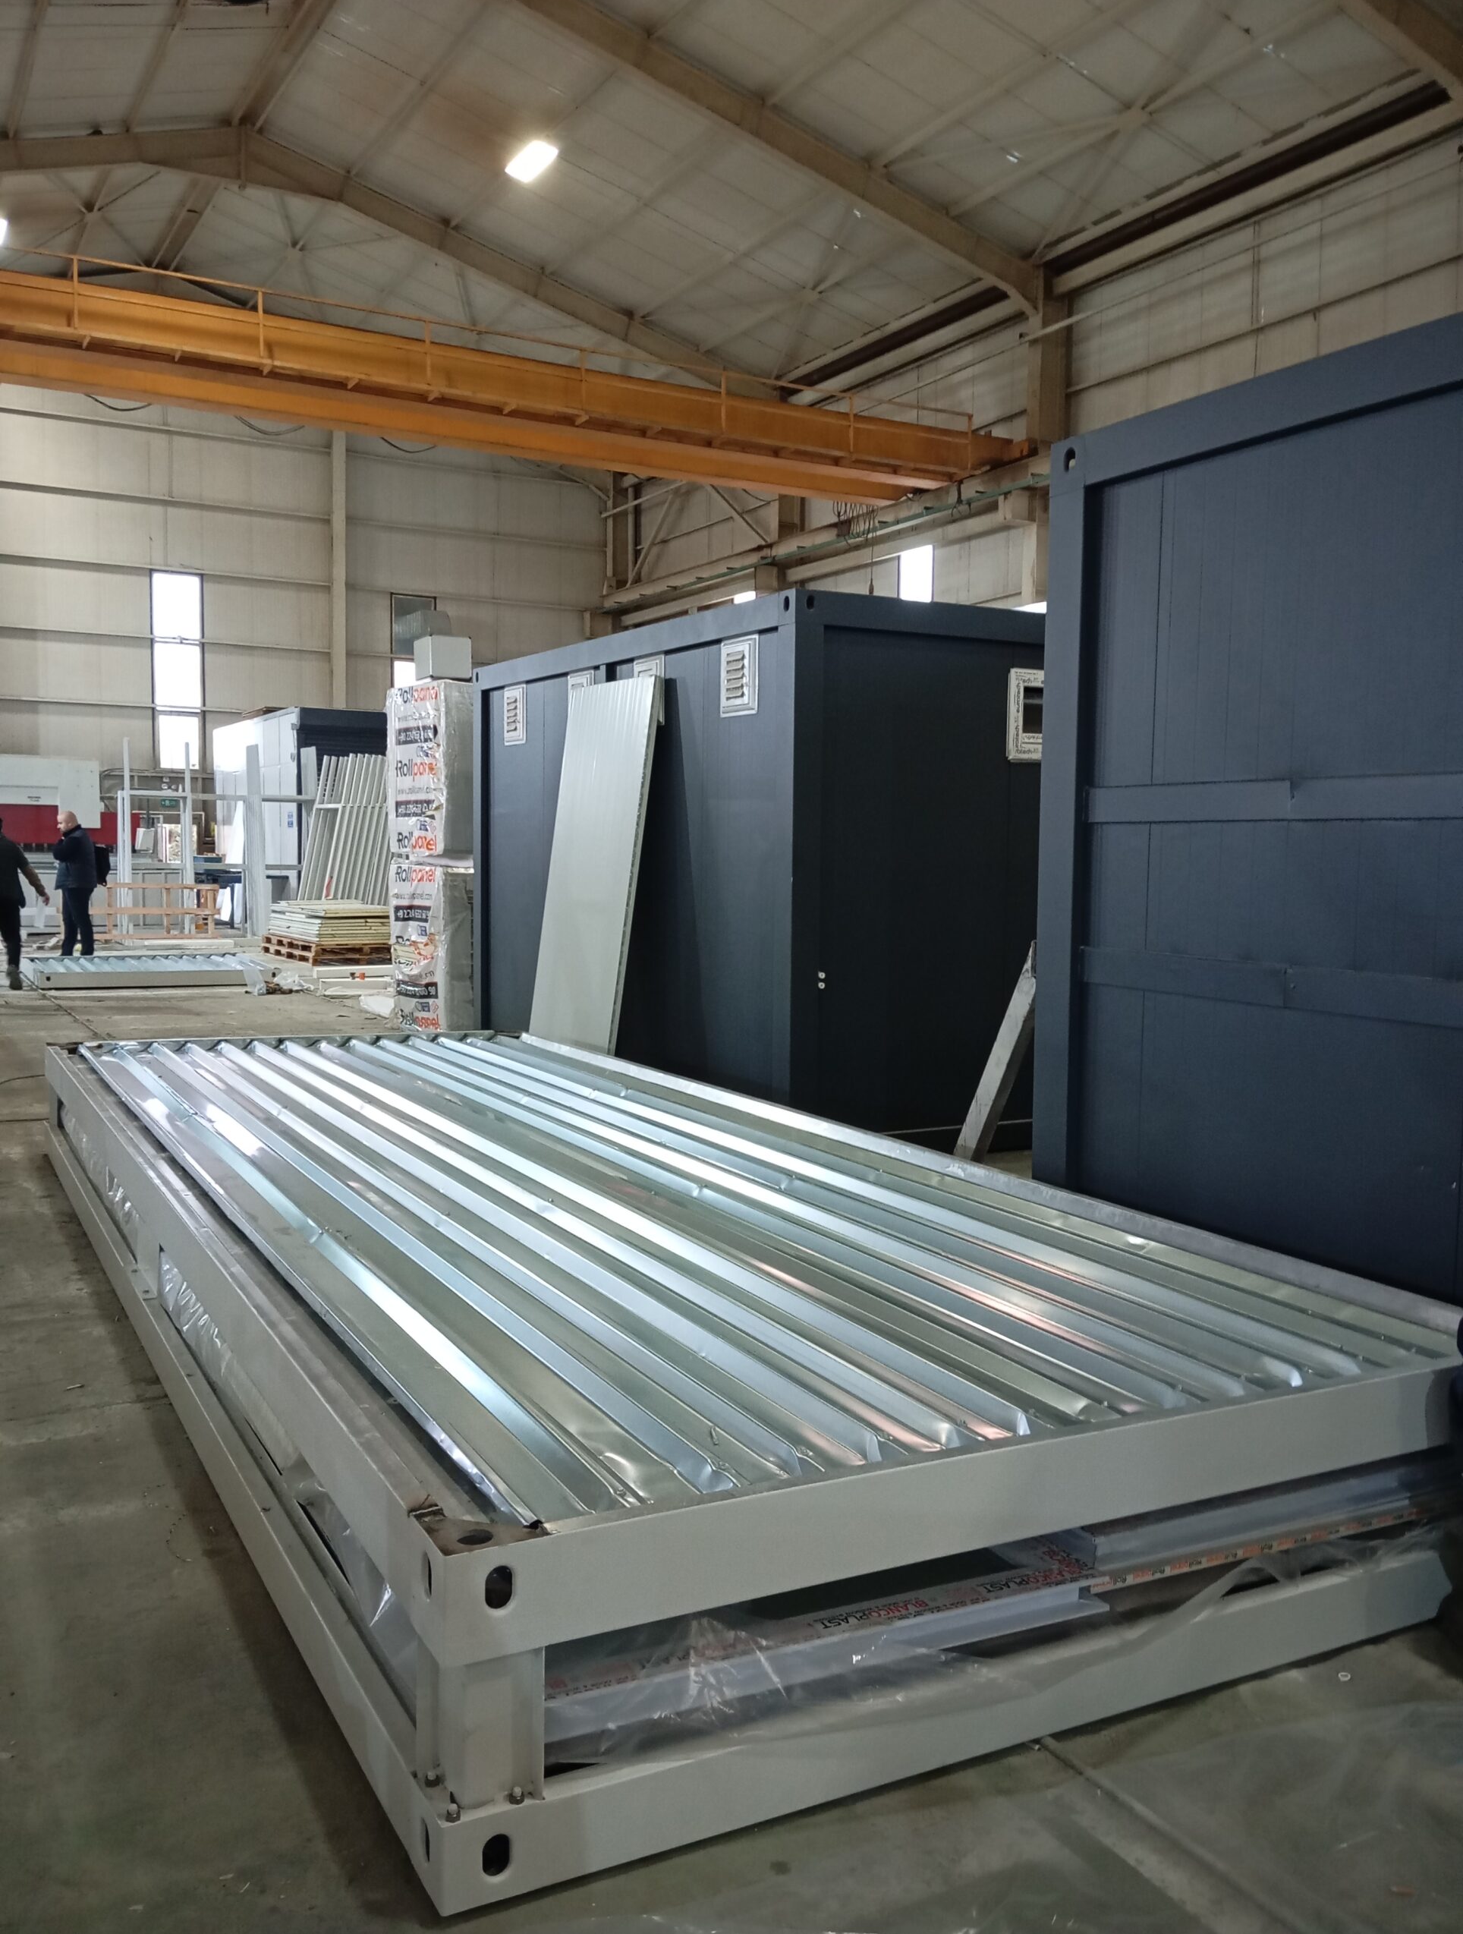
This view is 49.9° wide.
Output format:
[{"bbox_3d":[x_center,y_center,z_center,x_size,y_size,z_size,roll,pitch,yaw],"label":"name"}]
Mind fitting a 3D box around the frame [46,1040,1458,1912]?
[{"bbox_3d":[-0.760,0.838,5.411,2.410,0.534,6.031,-1,5,-28],"label":"frame"}]

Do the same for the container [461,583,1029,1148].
[{"bbox_3d":[0.318,-0.571,9.840,2.450,2.732,4.321,-1,5,-29],"label":"container"}]

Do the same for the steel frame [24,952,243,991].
[{"bbox_3d":[-6.306,0.039,17.016,2.360,0.177,2.049,-1,5,-28],"label":"steel frame"}]

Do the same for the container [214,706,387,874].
[{"bbox_3d":[-7.183,-2.837,27.601,2.400,2.800,6.000,-1,5,-30],"label":"container"}]

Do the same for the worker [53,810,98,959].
[{"bbox_3d":[-7.413,-0.834,17.769,0.450,1.760,0.520,0,4,-18],"label":"worker"}]

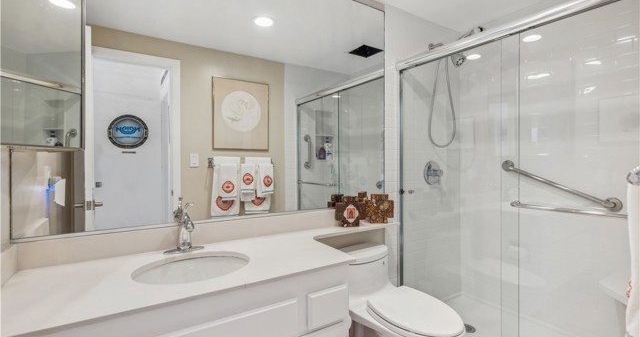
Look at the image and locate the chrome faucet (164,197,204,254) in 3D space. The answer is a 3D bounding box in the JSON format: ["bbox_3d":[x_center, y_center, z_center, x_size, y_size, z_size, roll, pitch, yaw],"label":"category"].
[{"bbox_3d":[-0.590,0.270,1.256,0.168,0.210,0.150,-1,1,-32],"label":"chrome faucet"}]

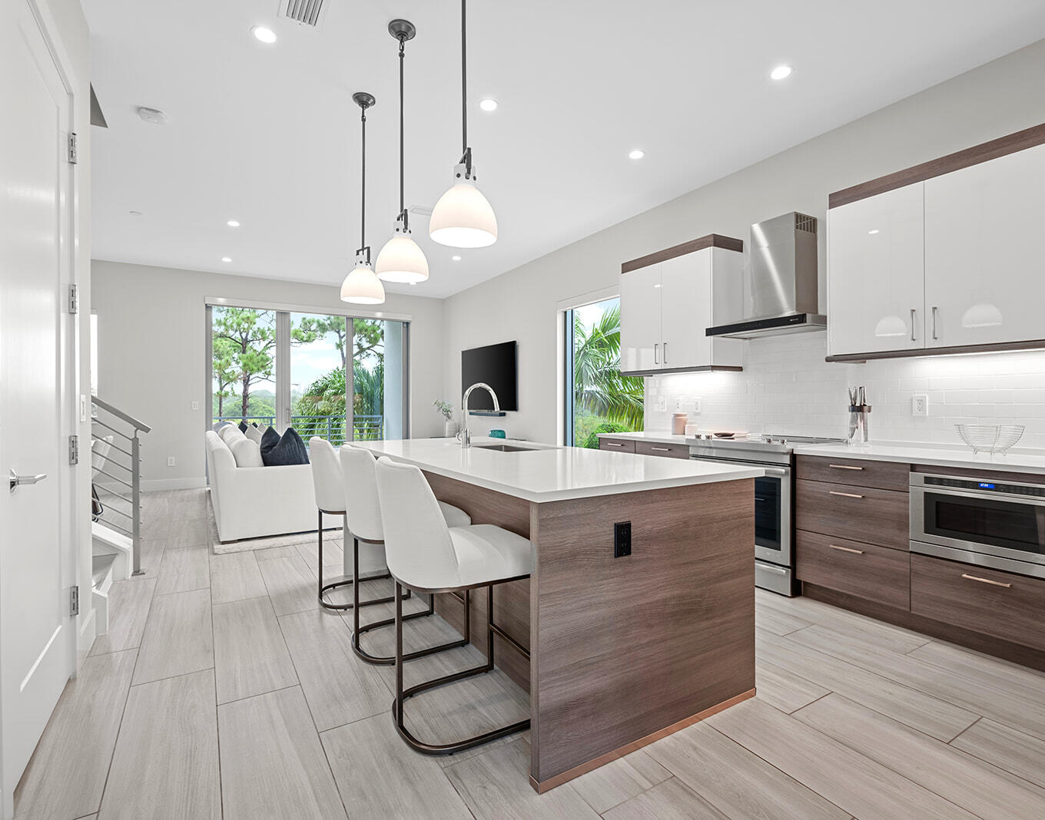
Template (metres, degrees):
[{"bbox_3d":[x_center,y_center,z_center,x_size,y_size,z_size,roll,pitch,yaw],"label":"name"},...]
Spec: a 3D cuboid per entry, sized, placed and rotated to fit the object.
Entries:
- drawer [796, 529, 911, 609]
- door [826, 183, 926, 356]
[{"bbox_3d":[2.027,0.876,2.986,0.500,0.307,0.594,0,1,-31],"label":"drawer"},{"bbox_3d":[2.091,-0.805,3.050,0.023,0.930,0.509,0,0,-32],"label":"door"}]

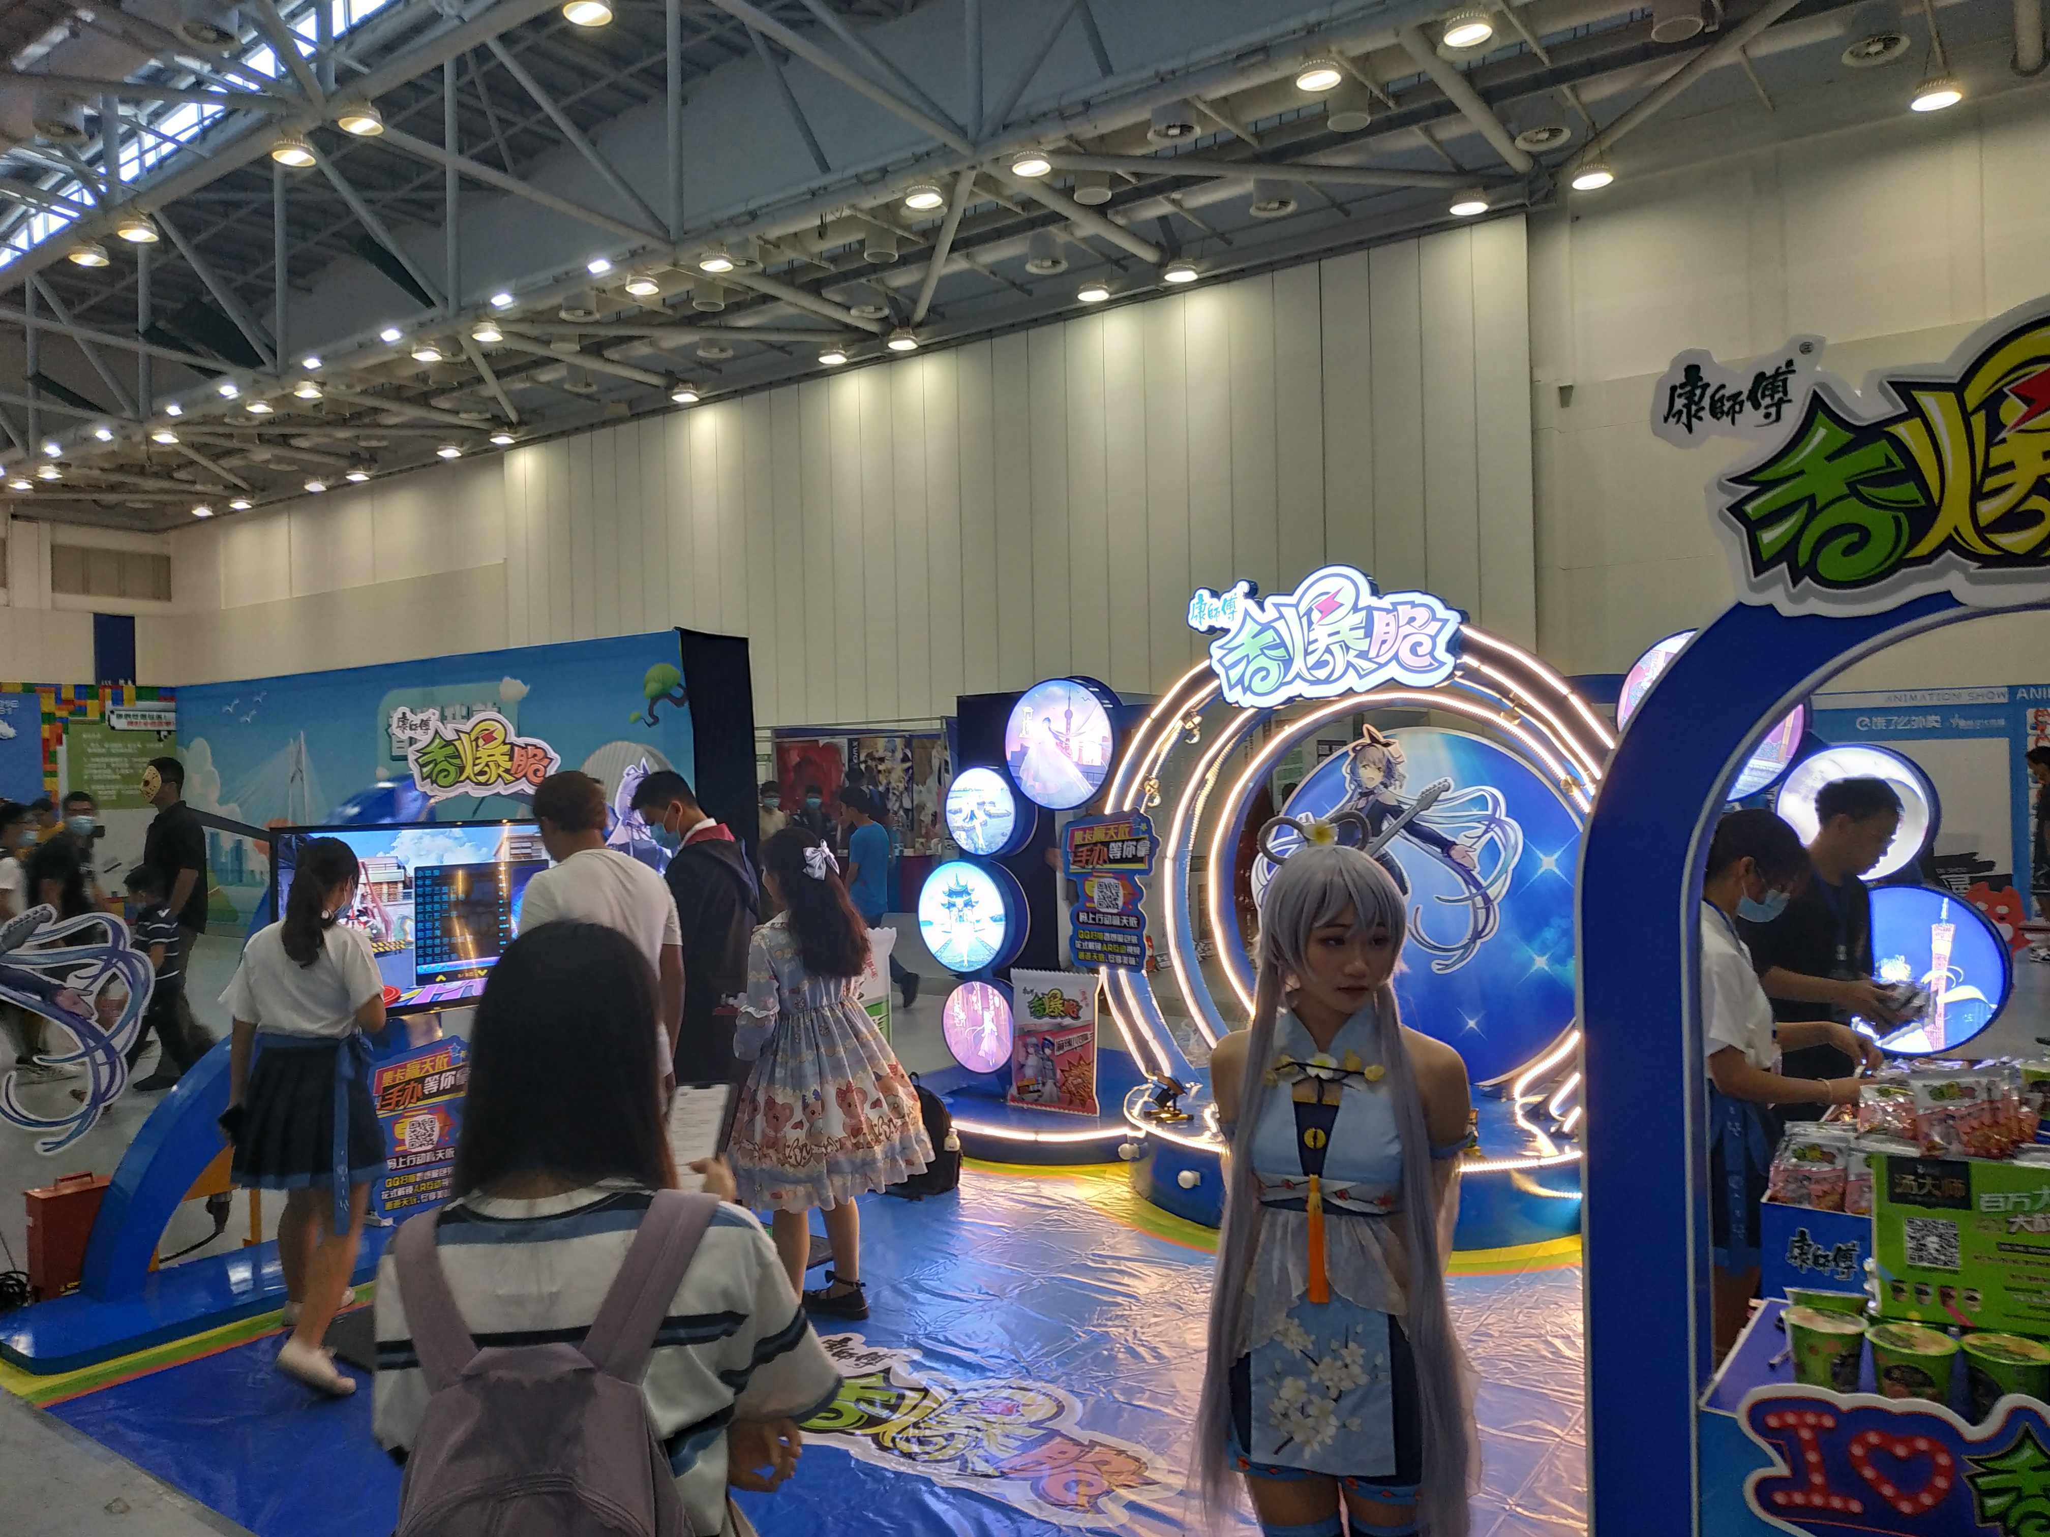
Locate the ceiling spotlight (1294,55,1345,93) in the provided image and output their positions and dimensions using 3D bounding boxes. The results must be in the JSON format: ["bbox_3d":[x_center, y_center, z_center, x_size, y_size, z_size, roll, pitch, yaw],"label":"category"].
[{"bbox_3d":[3.681,-8.733,17.788,0.560,0.270,0.560,-1,-1,0],"label":"ceiling spotlight"}]

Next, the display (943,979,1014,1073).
[{"bbox_3d":[-0.173,1.304,7.230,0.465,0.465,0.200,-1,-1,34],"label":"display"}]

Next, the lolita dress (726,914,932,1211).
[{"bbox_3d":[-0.628,0.916,4.566,0.580,0.870,0.650,-2,-1,44],"label":"lolita dress"}]

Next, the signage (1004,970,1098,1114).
[{"bbox_3d":[0.143,1.325,6.881,0.500,0.670,0.060,-1,-1,34],"label":"signage"}]

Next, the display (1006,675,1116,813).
[{"bbox_3d":[0.220,-0.115,6.945,0.632,0.632,0.180,-1,-1,34],"label":"display"}]

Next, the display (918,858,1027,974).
[{"bbox_3d":[-0.255,0.753,7.296,0.568,0.568,0.220,-1,-1,34],"label":"display"}]

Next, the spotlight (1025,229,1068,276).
[{"bbox_3d":[0.397,-9.418,25.846,0.770,0.550,0.770,-1,-1,0],"label":"spotlight"}]

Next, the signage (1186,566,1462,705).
[{"bbox_3d":[1.261,-0.552,6.052,1.200,0.560,0.110,-1,-1,34],"label":"signage"}]

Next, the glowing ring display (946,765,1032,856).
[{"bbox_3d":[-0.164,0.217,7.227,0.449,0.449,0.210,-1,-1,34],"label":"glowing ring display"}]

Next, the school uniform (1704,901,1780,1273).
[{"bbox_3d":[1.503,0.701,3.150,0.330,0.790,0.420,-1,-1,12],"label":"school uniform"}]

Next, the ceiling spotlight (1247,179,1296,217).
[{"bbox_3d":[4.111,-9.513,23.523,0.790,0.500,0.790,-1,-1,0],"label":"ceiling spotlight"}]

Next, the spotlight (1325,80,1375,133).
[{"bbox_3d":[4.705,-9.646,20.642,0.630,0.500,0.630,-1,-1,0],"label":"spotlight"}]

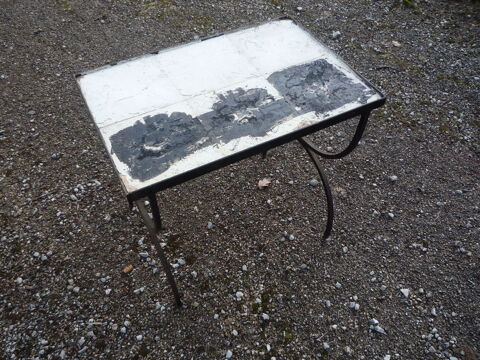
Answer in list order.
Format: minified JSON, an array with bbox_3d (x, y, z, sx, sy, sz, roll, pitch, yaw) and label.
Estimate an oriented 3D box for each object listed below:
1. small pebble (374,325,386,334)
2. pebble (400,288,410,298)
[{"bbox_3d":[0.427,0.456,1.265,0.034,0.015,0.018,34,56,26],"label":"small pebble"},{"bbox_3d":[0.534,0.367,1.344,0.028,0.018,0.024,1,49,0],"label":"pebble"}]

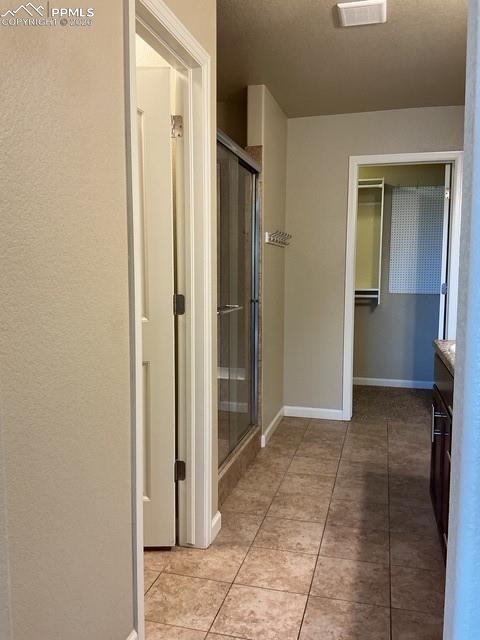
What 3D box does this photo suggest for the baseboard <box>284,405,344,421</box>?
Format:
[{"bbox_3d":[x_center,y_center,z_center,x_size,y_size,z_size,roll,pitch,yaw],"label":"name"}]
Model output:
[{"bbox_3d":[0.618,0.785,4.504,0.496,0.085,0.018,2,6,15],"label":"baseboard"}]

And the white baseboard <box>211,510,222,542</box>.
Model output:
[{"bbox_3d":[-0.117,0.971,2.503,0.018,0.085,0.146,2,6,16],"label":"white baseboard"}]

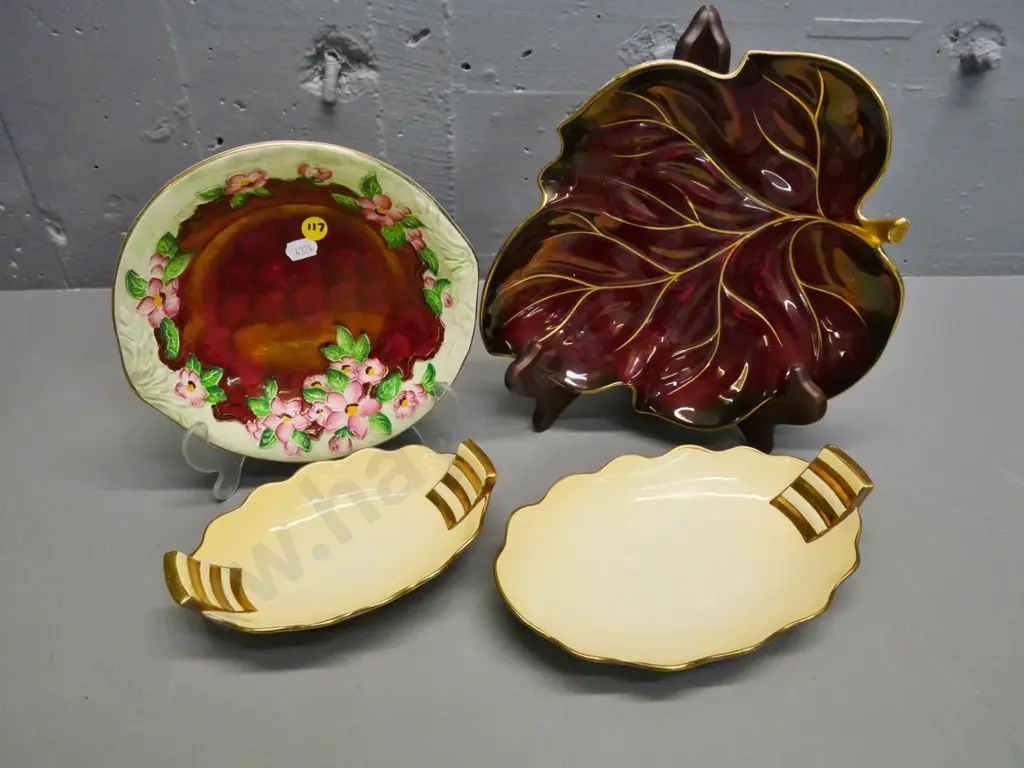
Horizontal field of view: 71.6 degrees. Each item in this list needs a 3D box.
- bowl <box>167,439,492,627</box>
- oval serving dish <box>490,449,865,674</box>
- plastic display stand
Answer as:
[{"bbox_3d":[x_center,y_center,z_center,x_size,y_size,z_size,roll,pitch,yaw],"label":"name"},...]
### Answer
[{"bbox_3d":[-0.100,0.096,0.437,0.194,0.049,0.134,-19,40,-25],"label":"bowl"},{"bbox_3d":[0.118,0.108,0.478,0.266,0.065,0.171,-13,39,-18],"label":"oval serving dish"},{"bbox_3d":[-0.145,-0.023,0.514,0.187,0.150,0.140,-11,38,-16],"label":"plastic display stand"}]

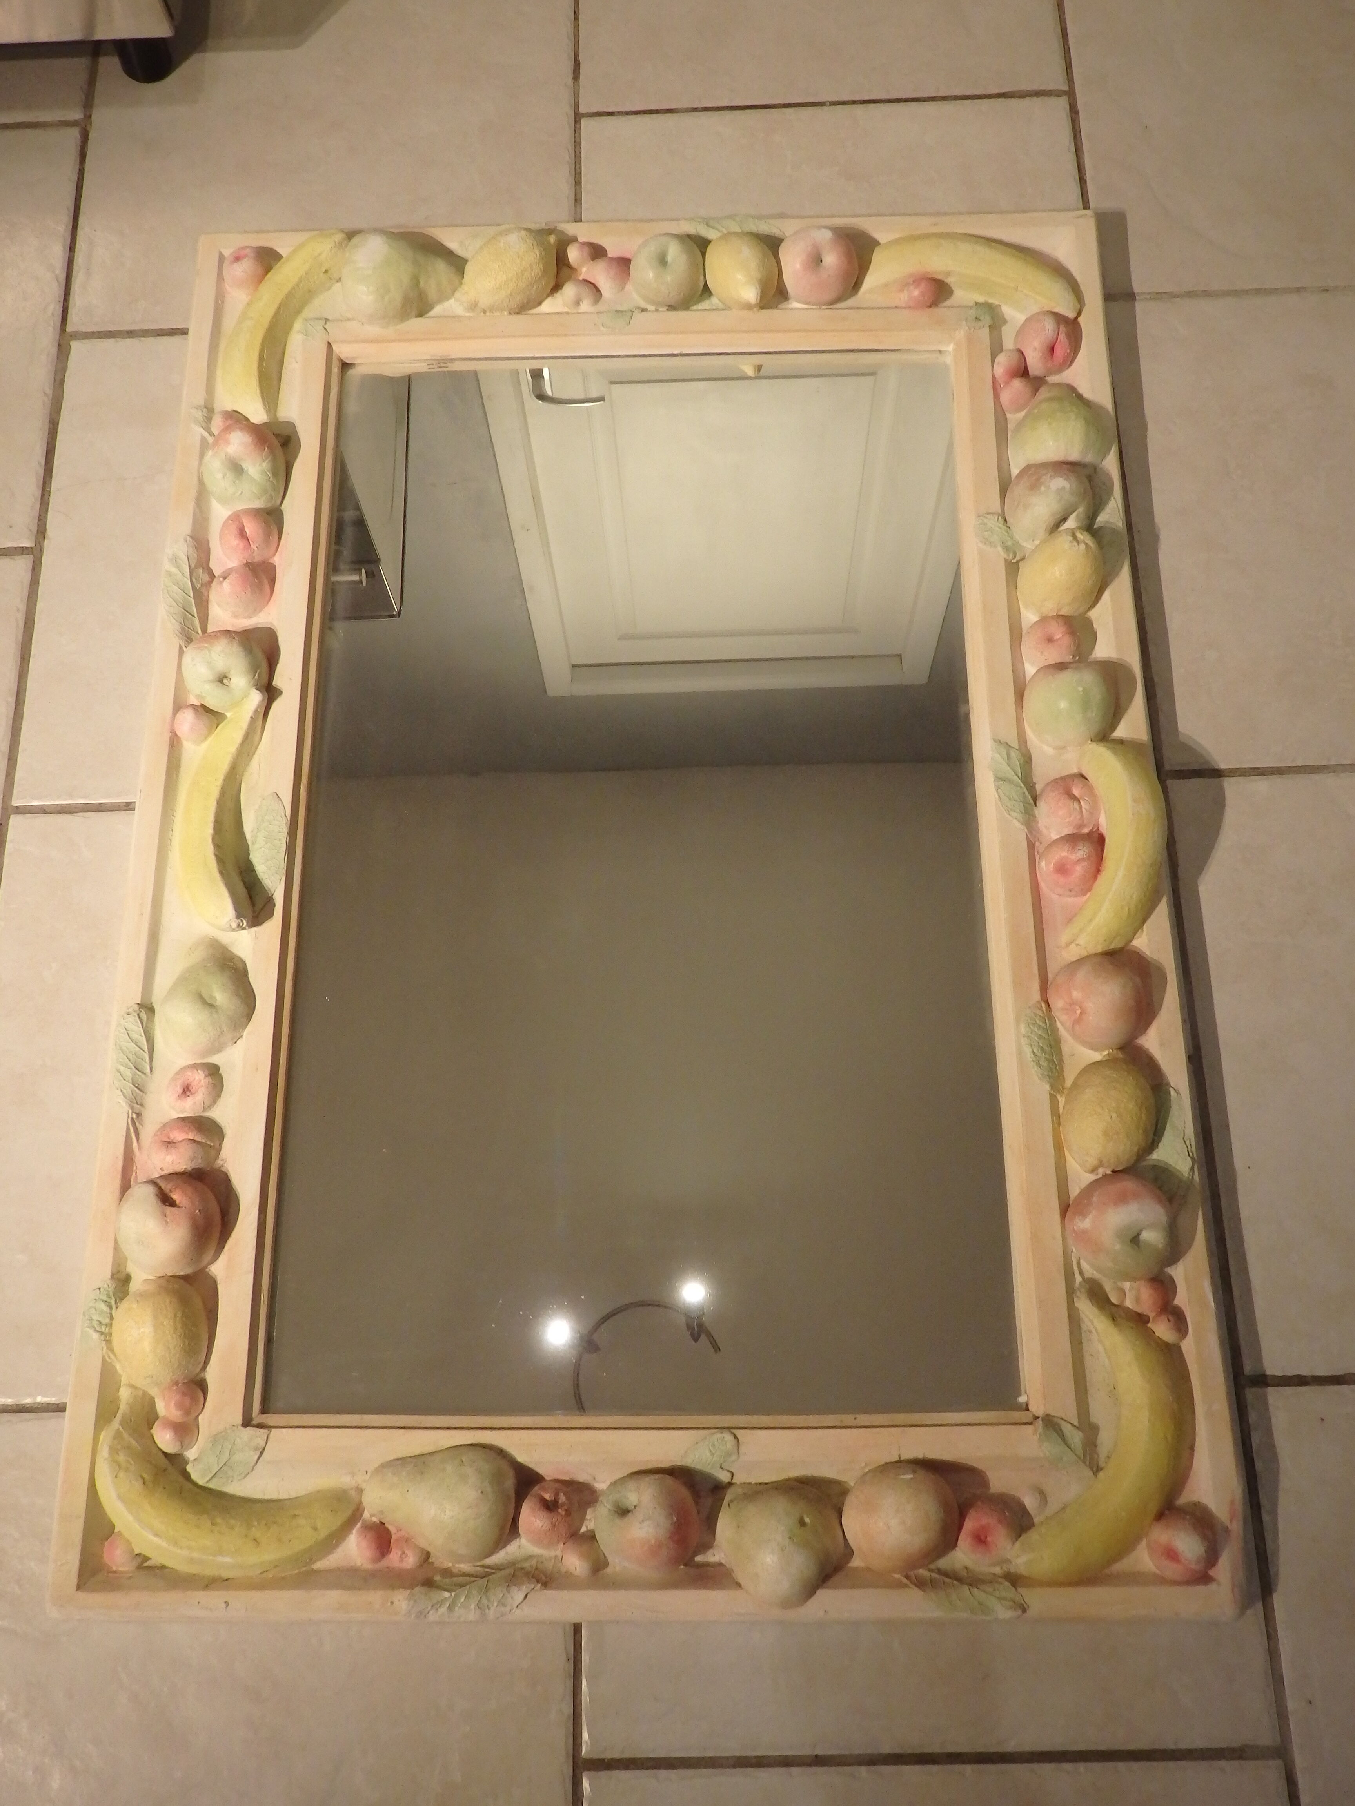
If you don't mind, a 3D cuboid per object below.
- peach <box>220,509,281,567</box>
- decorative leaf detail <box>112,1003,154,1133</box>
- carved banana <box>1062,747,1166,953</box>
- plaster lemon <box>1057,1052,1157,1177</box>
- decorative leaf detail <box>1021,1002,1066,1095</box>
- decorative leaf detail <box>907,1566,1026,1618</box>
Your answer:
[{"bbox_3d":[-0.342,-0.292,1.249,0.047,0.038,0.048,-2,71,1],"label":"peach"},{"bbox_3d":[-0.349,0.106,1.005,0.027,0.010,0.086,-5,71,0],"label":"decorative leaf detail"},{"bbox_3d":[0.289,-0.031,1.027,0.059,0.034,0.150,12,72,6],"label":"carved banana"},{"bbox_3d":[0.296,0.144,1.075,0.065,0.052,0.077,-4,71,1],"label":"plaster lemon"},{"bbox_3d":[0.232,0.092,0.992,0.023,0.010,0.060,-6,71,0],"label":"decorative leaf detail"},{"bbox_3d":[0.161,0.393,0.893,0.077,0.010,0.025,6,72,4],"label":"decorative leaf detail"}]

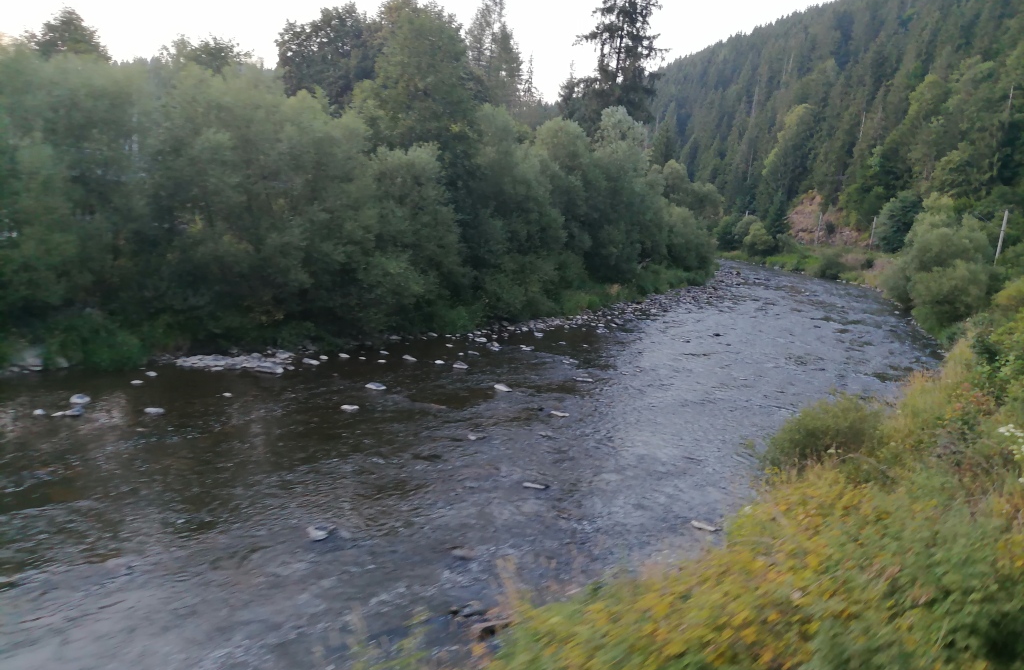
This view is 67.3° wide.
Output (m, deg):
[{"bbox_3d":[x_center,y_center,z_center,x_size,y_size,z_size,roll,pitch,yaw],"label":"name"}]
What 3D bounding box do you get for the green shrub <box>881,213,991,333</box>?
[{"bbox_3d":[29.805,-4.318,54.000,6.900,7.890,6.600,10,11,28],"label":"green shrub"}]

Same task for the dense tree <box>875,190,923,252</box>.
[{"bbox_3d":[67.630,-20.030,135.900,9.200,11.200,9.000,8,10,25],"label":"dense tree"}]

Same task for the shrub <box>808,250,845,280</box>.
[{"bbox_3d":[42.528,-9.533,104.000,4.600,3.800,4.200,8,10,21],"label":"shrub"}]

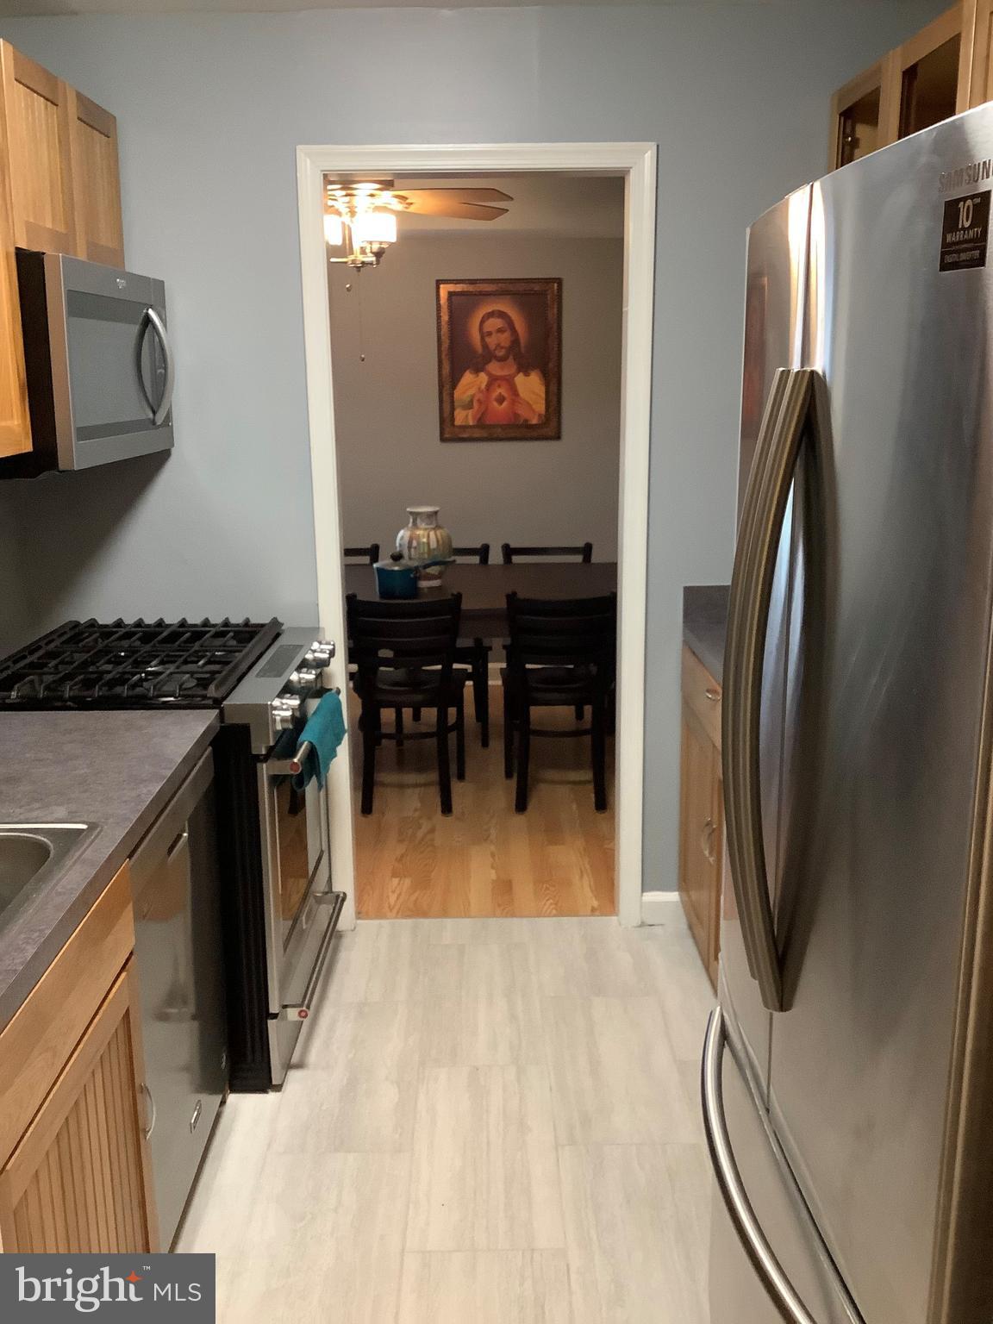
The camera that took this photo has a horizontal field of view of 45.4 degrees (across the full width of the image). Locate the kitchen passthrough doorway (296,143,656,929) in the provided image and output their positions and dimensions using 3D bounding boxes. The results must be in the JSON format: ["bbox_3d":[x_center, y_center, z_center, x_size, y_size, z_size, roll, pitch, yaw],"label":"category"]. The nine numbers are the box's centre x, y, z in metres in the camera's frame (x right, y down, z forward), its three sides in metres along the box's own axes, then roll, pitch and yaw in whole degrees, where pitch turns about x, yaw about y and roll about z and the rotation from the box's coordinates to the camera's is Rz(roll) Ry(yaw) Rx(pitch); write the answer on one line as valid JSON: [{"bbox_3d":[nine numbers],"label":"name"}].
[{"bbox_3d":[-0.037,-0.275,3.287,0.900,2.135,0.140,-1,13,0],"label":"kitchen passthrough doorway"}]

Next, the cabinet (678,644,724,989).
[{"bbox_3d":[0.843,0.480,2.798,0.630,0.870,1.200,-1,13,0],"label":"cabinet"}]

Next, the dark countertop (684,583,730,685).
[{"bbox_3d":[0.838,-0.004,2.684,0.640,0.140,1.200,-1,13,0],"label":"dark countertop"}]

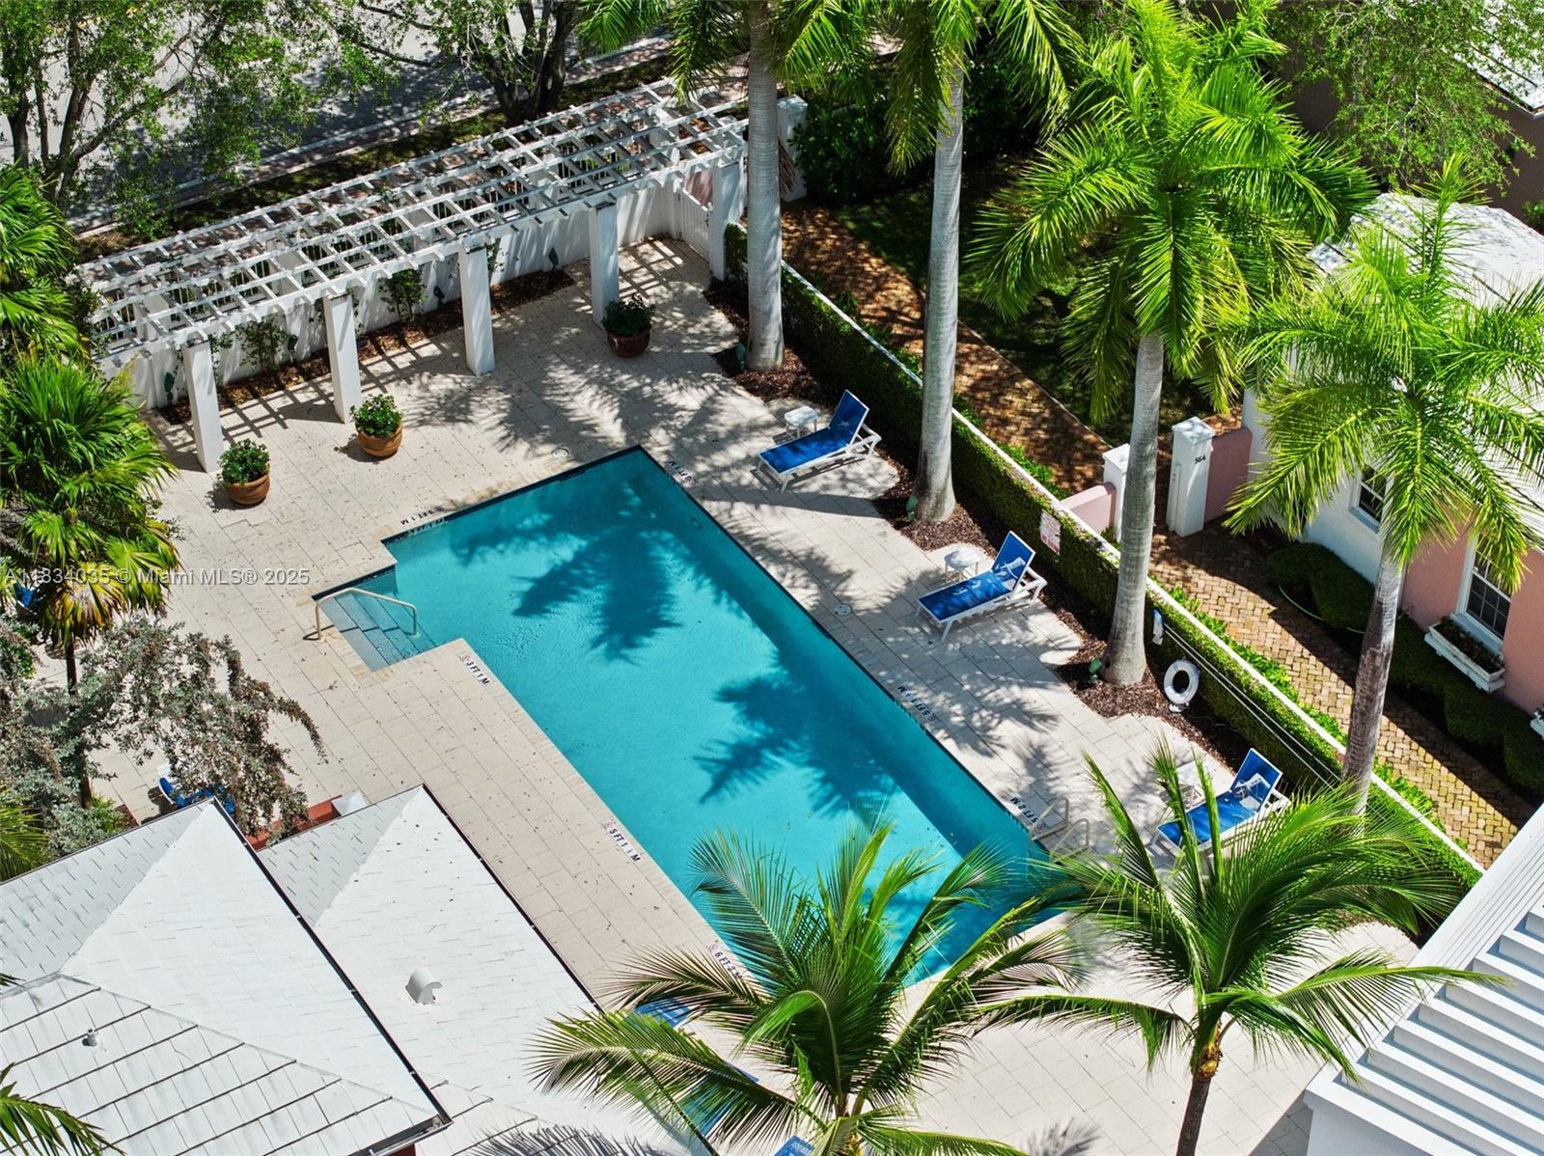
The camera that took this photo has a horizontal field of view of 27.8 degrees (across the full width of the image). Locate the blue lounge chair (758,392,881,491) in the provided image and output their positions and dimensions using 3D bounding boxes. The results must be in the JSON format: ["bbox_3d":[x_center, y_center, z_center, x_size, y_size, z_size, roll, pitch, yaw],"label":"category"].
[{"bbox_3d":[0.734,-2.164,48.917,1.900,0.920,0.710,-21,43,-24],"label":"blue lounge chair"}]

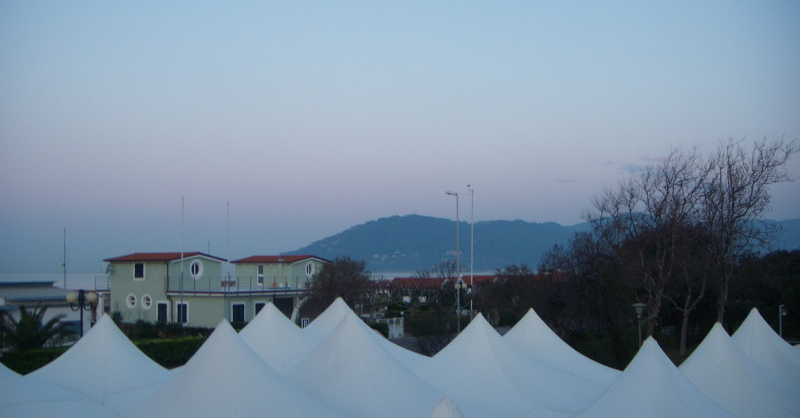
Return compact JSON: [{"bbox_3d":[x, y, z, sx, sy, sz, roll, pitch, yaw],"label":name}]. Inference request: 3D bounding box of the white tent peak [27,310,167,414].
[{"bbox_3d":[-6.634,3.207,19.740,3.300,1.680,3.300,-2,-5,27],"label":"white tent peak"}]

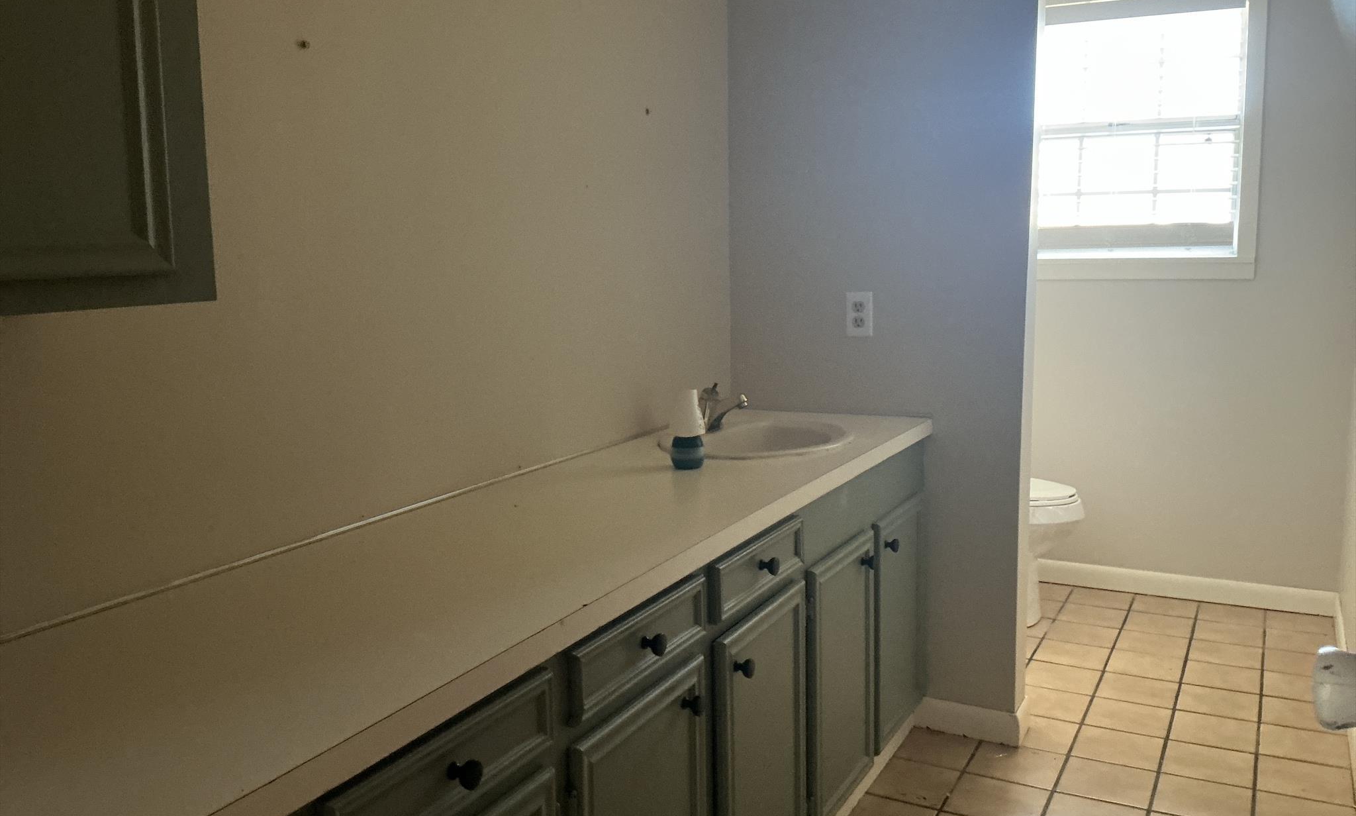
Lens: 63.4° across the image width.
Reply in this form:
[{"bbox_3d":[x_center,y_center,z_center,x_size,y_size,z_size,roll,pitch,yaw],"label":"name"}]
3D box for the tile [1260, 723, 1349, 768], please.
[{"bbox_3d":[1.589,0.865,2.784,0.192,0.010,0.198,3,10,29],"label":"tile"}]

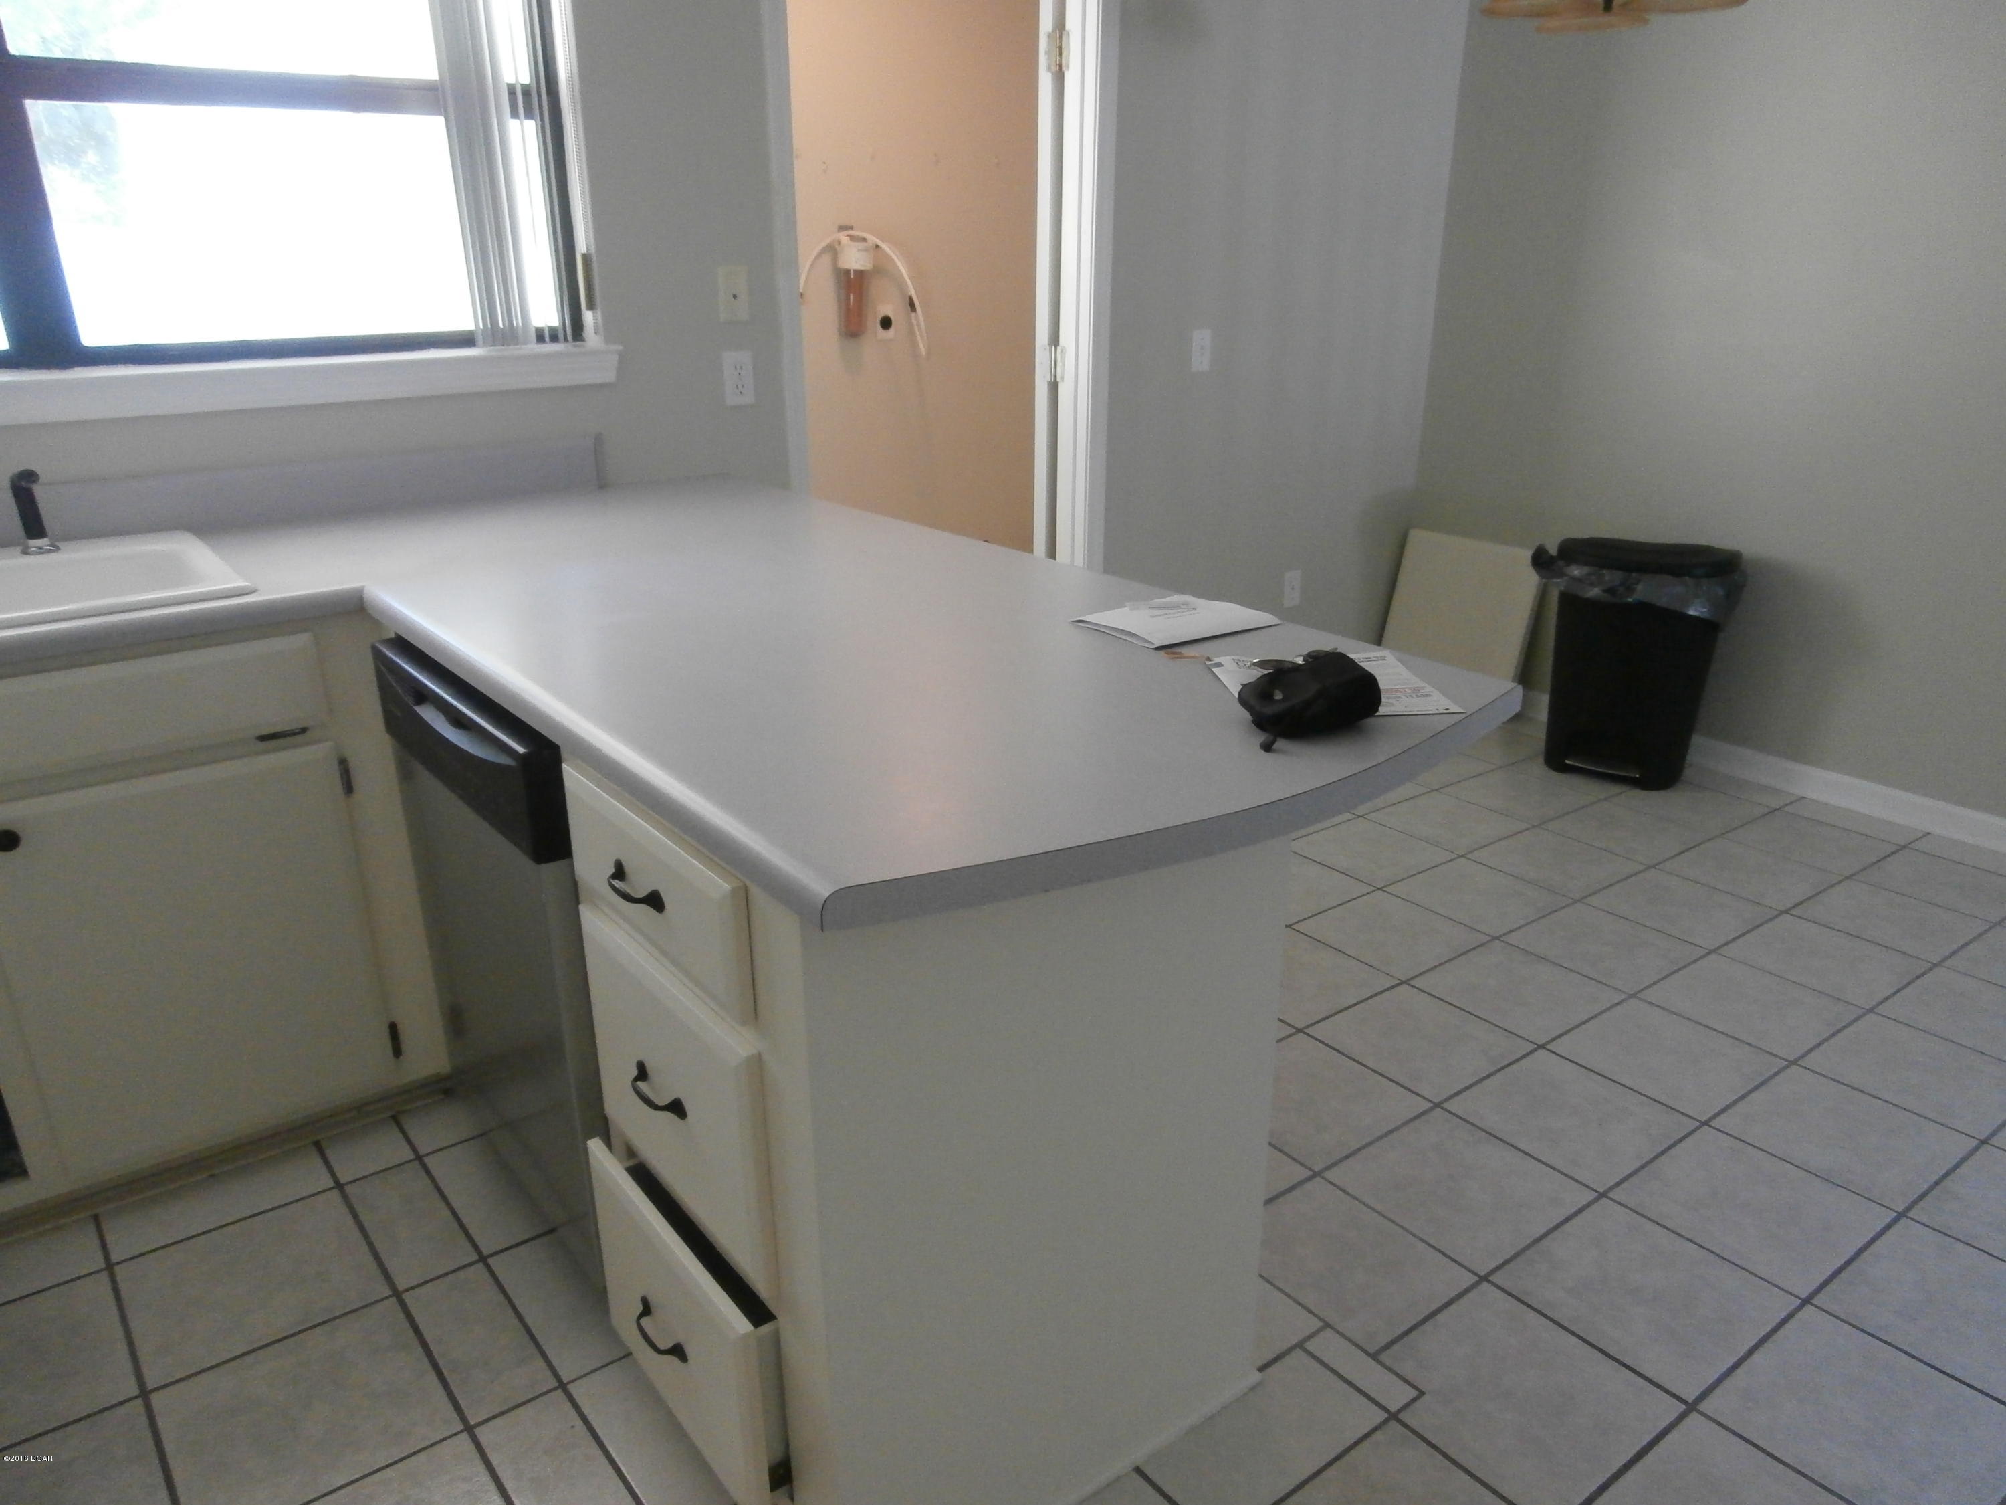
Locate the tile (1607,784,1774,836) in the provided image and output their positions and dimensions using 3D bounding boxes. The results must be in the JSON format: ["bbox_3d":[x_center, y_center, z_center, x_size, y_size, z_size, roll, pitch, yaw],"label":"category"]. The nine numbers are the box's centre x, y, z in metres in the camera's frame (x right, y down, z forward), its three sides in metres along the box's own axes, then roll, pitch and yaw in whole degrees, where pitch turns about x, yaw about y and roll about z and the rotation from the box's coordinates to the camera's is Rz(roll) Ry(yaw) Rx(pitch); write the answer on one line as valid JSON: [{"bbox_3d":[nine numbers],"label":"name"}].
[{"bbox_3d":[1.841,0.144,3.728,0.302,0.010,0.302,-14,24,-35],"label":"tile"}]

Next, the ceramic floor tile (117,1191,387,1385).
[{"bbox_3d":[-1.077,0.762,1.998,0.302,0.010,0.302,-14,24,-35],"label":"ceramic floor tile"}]

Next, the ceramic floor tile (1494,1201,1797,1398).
[{"bbox_3d":[0.889,0.751,1.932,0.297,0.010,0.297,-14,24,-34],"label":"ceramic floor tile"}]

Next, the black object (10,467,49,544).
[{"bbox_3d":[-1.523,-0.387,2.185,0.043,0.106,0.033,4,20,13],"label":"black object"}]

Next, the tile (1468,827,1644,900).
[{"bbox_3d":[1.317,0.266,3.309,0.297,0.010,0.297,-14,24,-34],"label":"tile"}]

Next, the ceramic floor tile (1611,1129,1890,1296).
[{"bbox_3d":[1.152,0.703,2.146,0.302,0.010,0.302,-14,24,-35],"label":"ceramic floor tile"}]

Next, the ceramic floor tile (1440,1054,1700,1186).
[{"bbox_3d":[0.968,0.624,2.376,0.302,0.010,0.302,-14,24,-35],"label":"ceramic floor tile"}]

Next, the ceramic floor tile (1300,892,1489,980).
[{"bbox_3d":[0.829,0.389,2.965,0.297,0.010,0.297,-14,24,-34],"label":"ceramic floor tile"}]

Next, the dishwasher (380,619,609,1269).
[{"bbox_3d":[-0.479,0.262,2.114,0.620,0.853,0.600,-14,24,-35],"label":"dishwasher"}]

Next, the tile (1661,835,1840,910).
[{"bbox_3d":[1.742,0.285,3.249,0.297,0.010,0.297,-14,24,-34],"label":"tile"}]

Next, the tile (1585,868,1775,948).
[{"bbox_3d":[1.527,0.351,3.141,0.302,0.010,0.302,-14,24,-35],"label":"tile"}]

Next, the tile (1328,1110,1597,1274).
[{"bbox_3d":[0.719,0.686,2.194,0.302,0.010,0.302,-14,24,-35],"label":"tile"}]

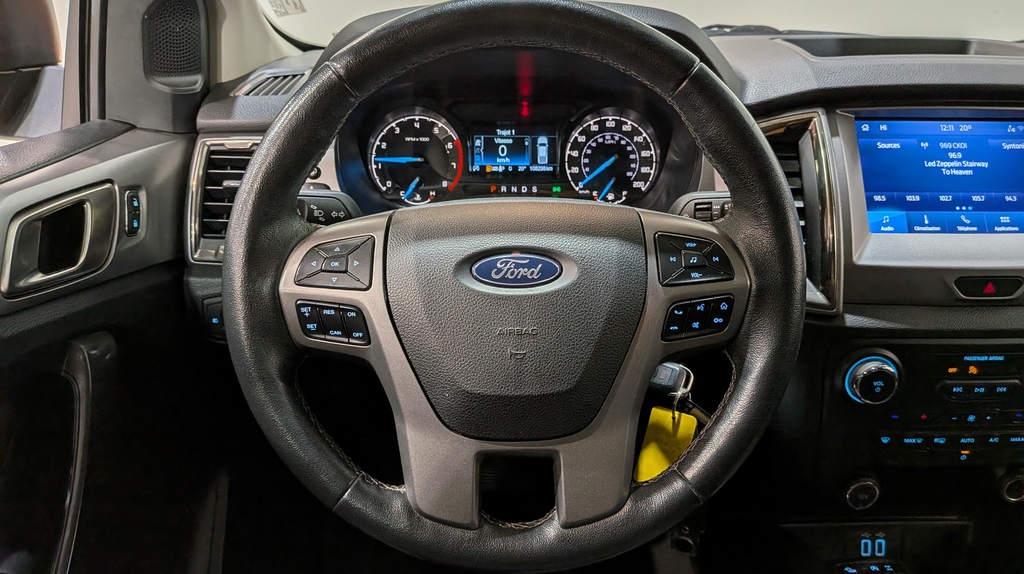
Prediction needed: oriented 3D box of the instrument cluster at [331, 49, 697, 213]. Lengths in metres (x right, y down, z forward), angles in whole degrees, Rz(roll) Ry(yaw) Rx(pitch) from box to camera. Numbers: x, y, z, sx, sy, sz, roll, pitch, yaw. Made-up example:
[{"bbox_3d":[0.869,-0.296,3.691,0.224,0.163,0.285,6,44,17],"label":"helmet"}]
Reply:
[{"bbox_3d":[0.004,-0.145,0.675,0.345,0.168,0.090,0,3,0],"label":"instrument cluster"}]

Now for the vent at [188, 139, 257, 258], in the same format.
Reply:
[{"bbox_3d":[-0.254,-0.080,0.660,0.083,0.117,0.040,0,-6,0],"label":"vent"}]

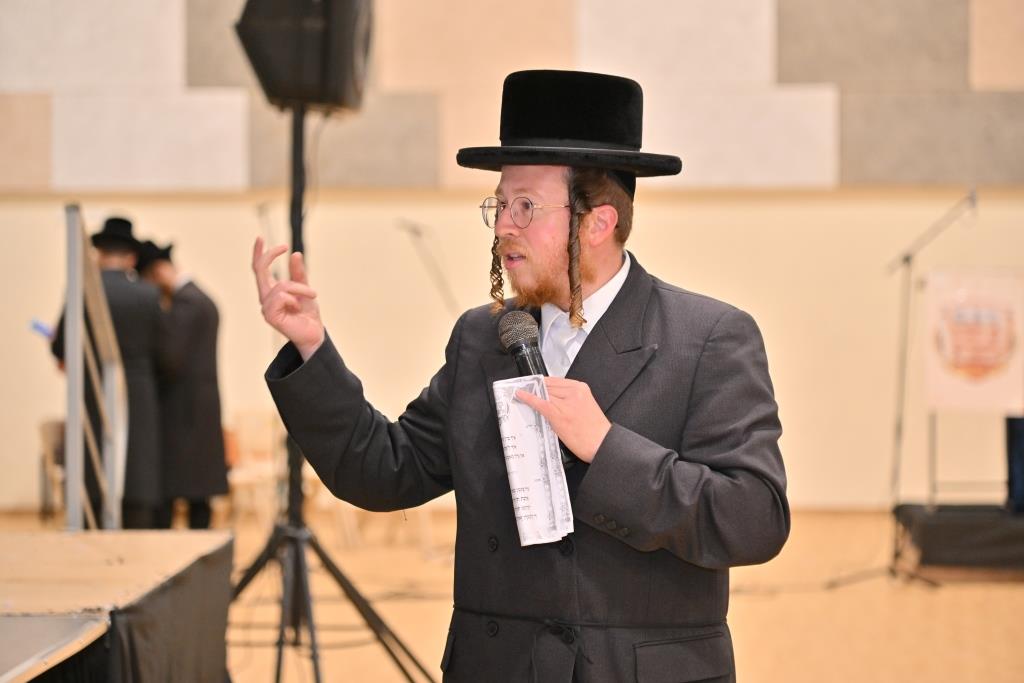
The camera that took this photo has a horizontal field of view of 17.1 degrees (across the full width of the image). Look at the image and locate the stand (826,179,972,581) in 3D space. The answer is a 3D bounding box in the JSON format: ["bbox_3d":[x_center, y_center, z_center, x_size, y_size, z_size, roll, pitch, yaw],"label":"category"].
[{"bbox_3d":[1.866,0.216,16.350,0.720,1.890,0.600,0,1,0],"label":"stand"}]

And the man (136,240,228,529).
[{"bbox_3d":[-1.845,0.264,19.000,0.520,1.660,0.520,0,1,12],"label":"man"}]

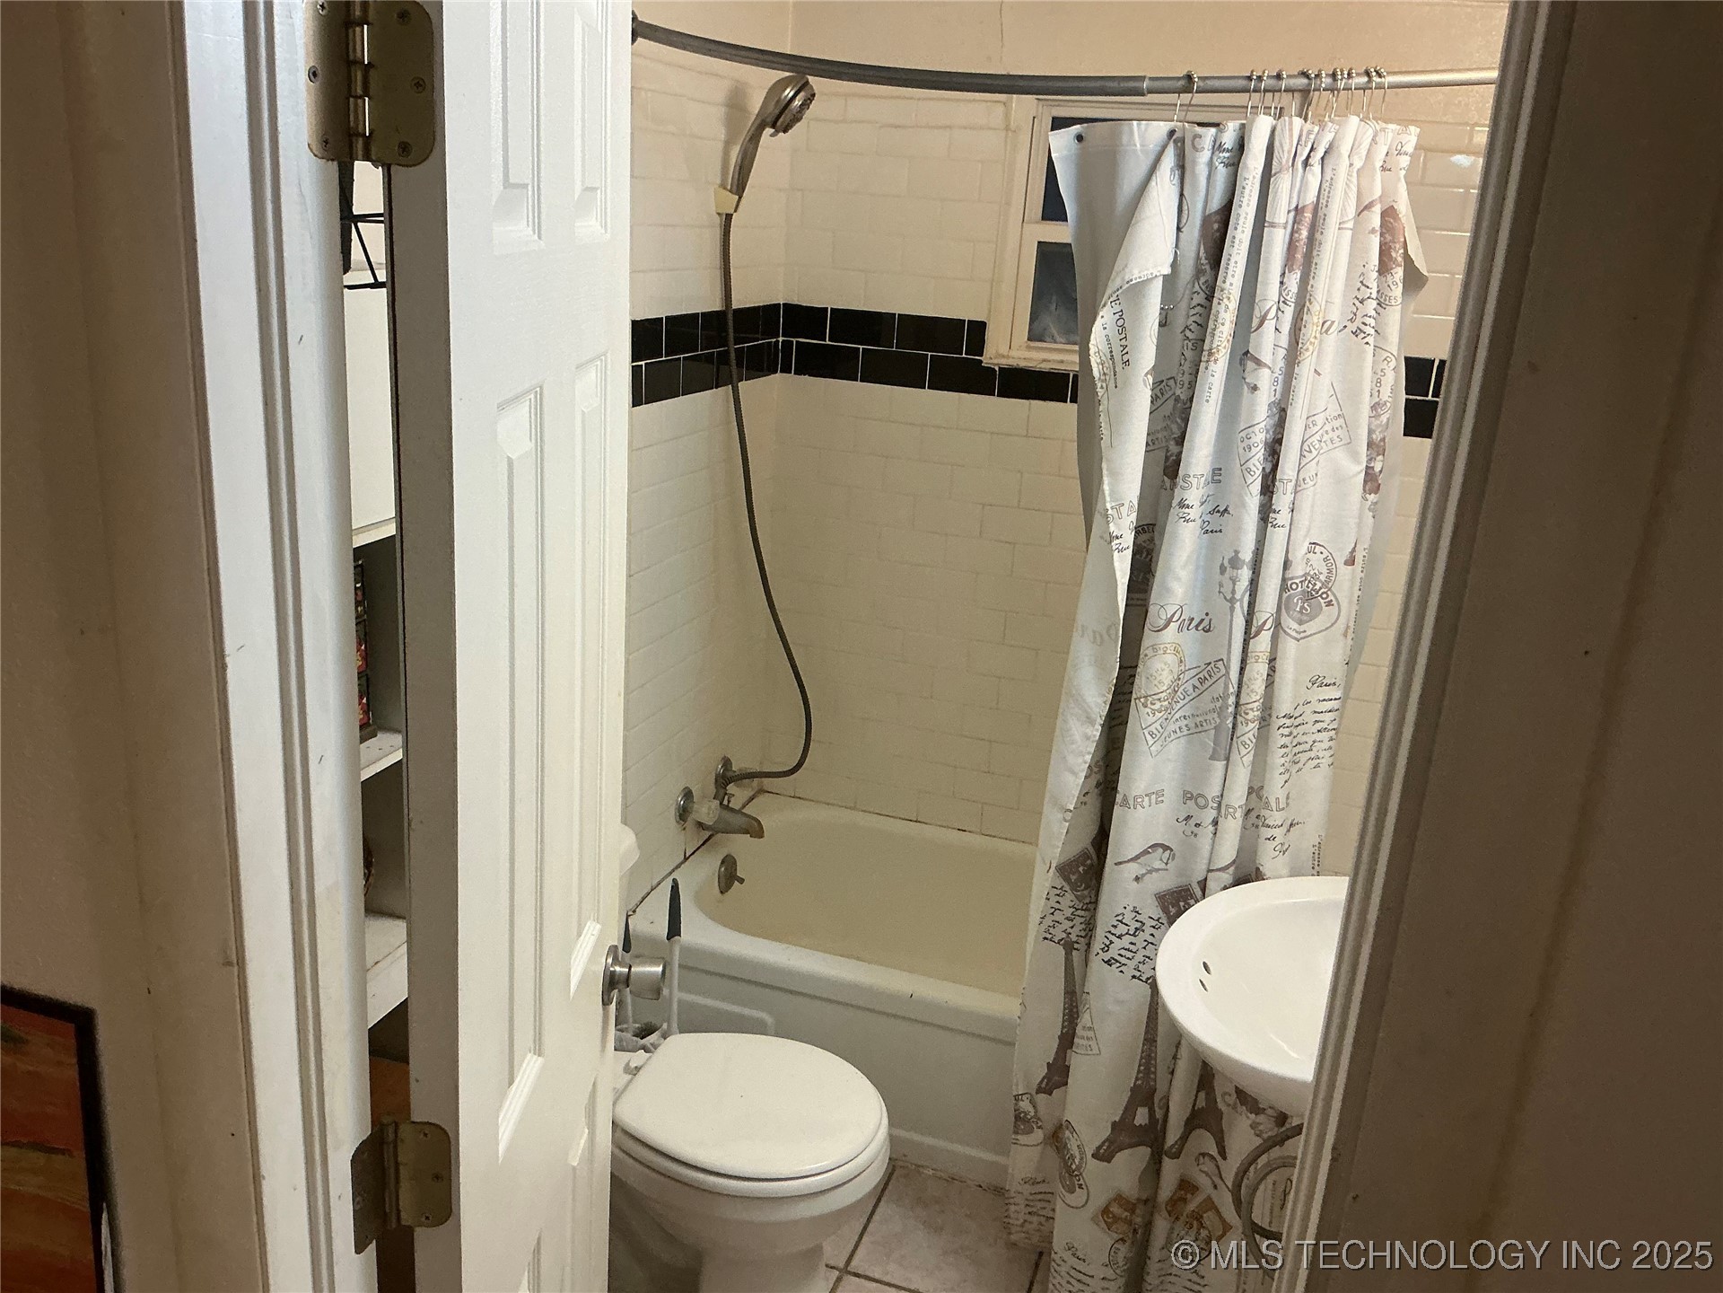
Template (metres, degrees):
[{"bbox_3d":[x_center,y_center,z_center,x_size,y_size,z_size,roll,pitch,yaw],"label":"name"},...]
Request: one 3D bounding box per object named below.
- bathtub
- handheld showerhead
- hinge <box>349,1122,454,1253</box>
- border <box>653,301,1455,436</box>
[{"bbox_3d":[0.343,0.742,2.938,1.520,0.368,0.760,9,18,16],"label":"bathtub"},{"bbox_3d":[-0.180,-0.942,2.607,0.100,0.275,0.090,30,22,3],"label":"handheld showerhead"},{"bbox_3d":[-0.327,0.391,0.994,0.052,0.091,0.051,6,17,6],"label":"hinge"},{"bbox_3d":[0.426,-0.475,2.568,1.510,0.158,0.760,9,18,16],"label":"border"}]

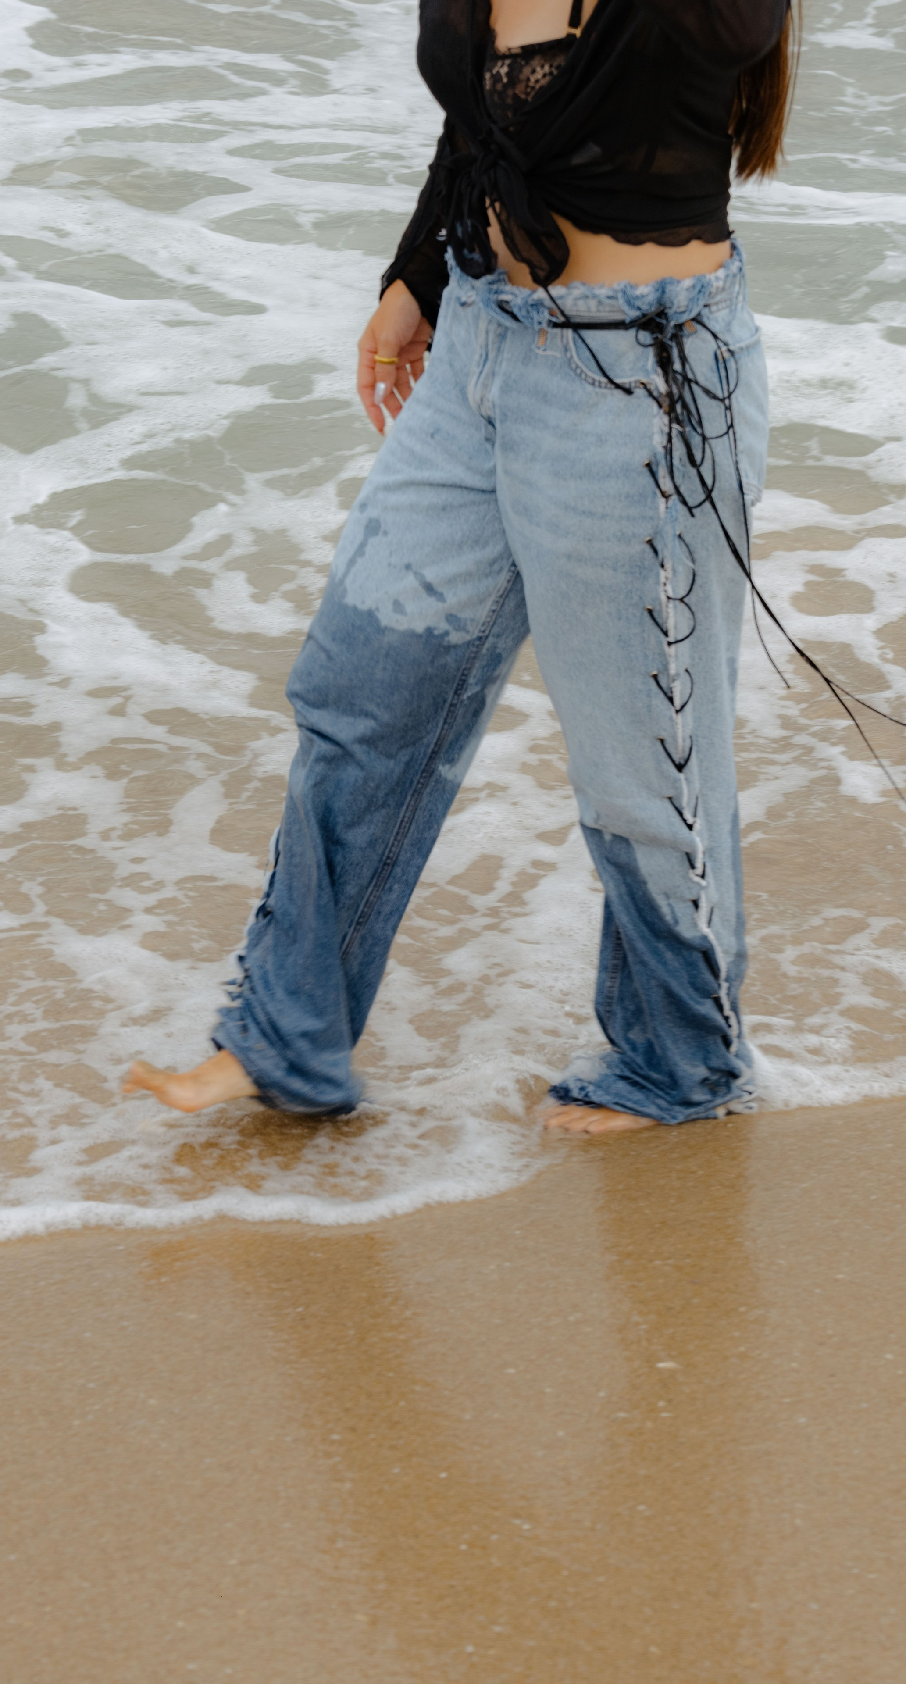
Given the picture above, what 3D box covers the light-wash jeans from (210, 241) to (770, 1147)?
[{"bbox_3d":[0.043,-0.163,3.804,0.600,0.980,0.430,-9,21,-24],"label":"light-wash jeans"}]

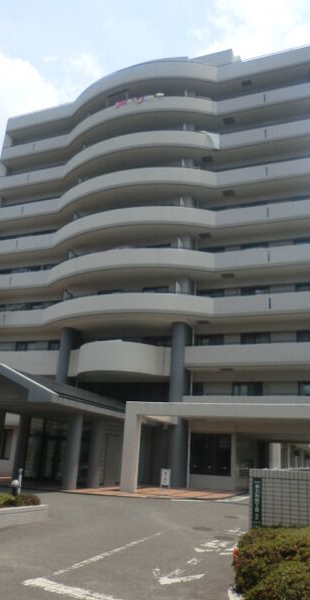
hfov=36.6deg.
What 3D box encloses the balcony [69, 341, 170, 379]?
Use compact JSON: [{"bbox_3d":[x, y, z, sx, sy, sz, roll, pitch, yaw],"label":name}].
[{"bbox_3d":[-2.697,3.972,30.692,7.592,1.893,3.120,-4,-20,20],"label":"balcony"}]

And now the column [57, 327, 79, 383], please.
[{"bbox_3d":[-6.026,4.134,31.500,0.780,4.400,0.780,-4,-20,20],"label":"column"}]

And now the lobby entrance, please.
[{"bbox_3d":[-5.636,8.566,26.631,3.974,3.160,0.500,-4,-20,20],"label":"lobby entrance"}]

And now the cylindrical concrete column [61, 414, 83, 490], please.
[{"bbox_3d":[-3.591,6.587,20.470,0.620,3.100,0.620,3,-19,1],"label":"cylindrical concrete column"}]

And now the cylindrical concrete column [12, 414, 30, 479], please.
[{"bbox_3d":[-7.087,7.701,24.457,0.580,3.210,0.580,3,-19,1],"label":"cylindrical concrete column"}]

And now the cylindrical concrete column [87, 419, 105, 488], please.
[{"bbox_3d":[-3.085,7.924,24.511,0.676,3.505,0.676,3,-19,1],"label":"cylindrical concrete column"}]

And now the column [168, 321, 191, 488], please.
[{"bbox_3d":[1.268,6.014,27.780,0.800,9.500,0.800,-4,-20,20],"label":"column"}]

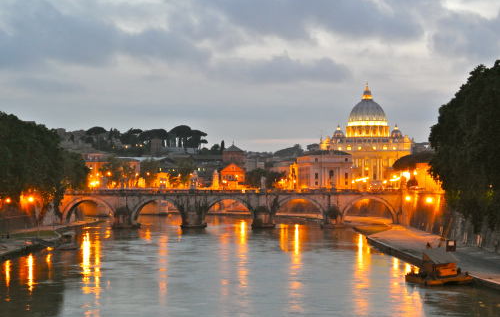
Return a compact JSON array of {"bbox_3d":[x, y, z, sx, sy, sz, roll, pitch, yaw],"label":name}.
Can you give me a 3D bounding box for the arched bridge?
[{"bbox_3d":[-6.030,19.440,438.000,134.000,16.000,11.000,0,-2,0],"label":"arched bridge"}]

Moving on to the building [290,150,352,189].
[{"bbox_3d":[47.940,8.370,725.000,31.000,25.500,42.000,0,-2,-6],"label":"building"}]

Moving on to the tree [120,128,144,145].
[{"bbox_3d":[-108.340,-19.660,1030.000,19.000,16.000,17.000,0,-2,0],"label":"tree"}]

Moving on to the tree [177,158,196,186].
[{"bbox_3d":[-37.200,8.490,660.000,12.000,18.000,12.000,0,-2,0],"label":"tree"}]

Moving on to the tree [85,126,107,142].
[{"bbox_3d":[-144.000,-22.830,1050.000,20.000,16.000,18.000,0,-2,0],"label":"tree"}]

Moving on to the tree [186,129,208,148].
[{"bbox_3d":[-45.670,-16.960,980.000,18.500,17.000,17.000,0,-2,0],"label":"tree"}]

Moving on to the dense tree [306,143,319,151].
[{"bbox_3d":[80.440,-14.160,1450.000,15.000,11.000,13.000,0,-2,0],"label":"dense tree"}]

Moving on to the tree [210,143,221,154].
[{"bbox_3d":[-30.010,-8.700,980.000,9.000,9.000,8.500,0,-2,0],"label":"tree"}]

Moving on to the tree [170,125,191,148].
[{"bbox_3d":[-60.150,-18.610,975.000,18.000,19.500,17.000,0,-2,0],"label":"tree"}]

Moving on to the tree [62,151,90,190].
[{"bbox_3d":[-73.920,5.330,480.000,12.000,17.000,12.000,0,-2,0],"label":"tree"}]

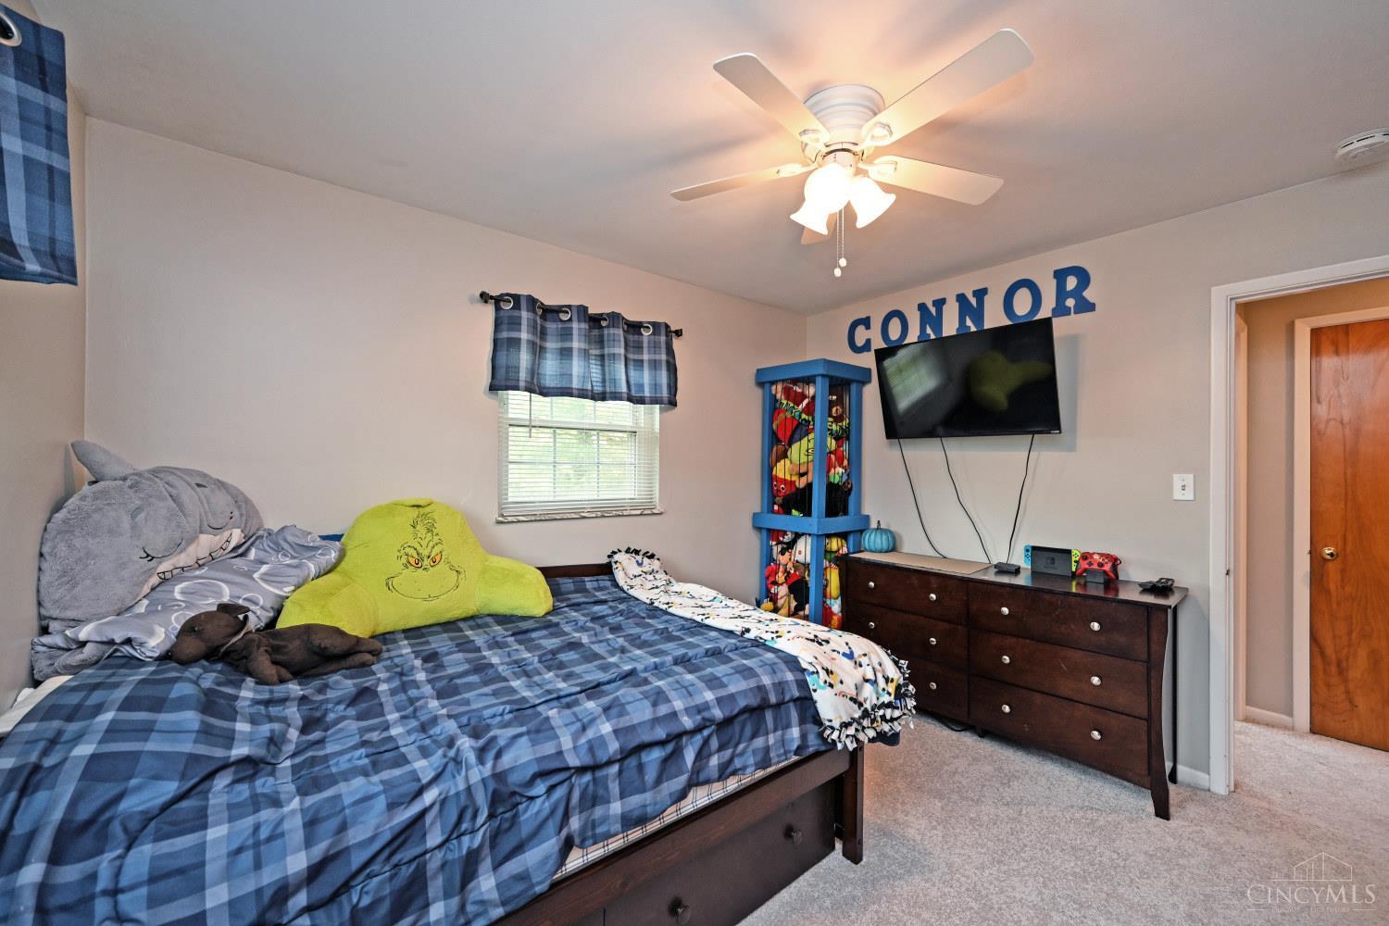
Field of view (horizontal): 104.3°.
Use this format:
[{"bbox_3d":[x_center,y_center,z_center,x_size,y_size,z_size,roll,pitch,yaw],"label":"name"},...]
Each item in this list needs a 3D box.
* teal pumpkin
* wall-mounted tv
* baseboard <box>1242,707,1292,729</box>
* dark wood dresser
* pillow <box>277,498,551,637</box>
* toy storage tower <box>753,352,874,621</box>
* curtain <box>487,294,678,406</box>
[{"bbox_3d":[1.061,0.447,3.105,0.190,0.180,0.190,1,0,-38],"label":"teal pumpkin"},{"bbox_3d":[1.400,-0.402,2.835,0.065,0.525,0.910,-17,10,-38],"label":"wall-mounted tv"},{"bbox_3d":[3.028,1.351,2.849,0.015,0.068,0.180,1,0,-38],"label":"baseboard"},{"bbox_3d":[1.480,0.955,2.702,0.441,0.833,1.419,1,0,-43],"label":"dark wood dresser"},{"bbox_3d":[-1.032,0.363,2.047,0.860,0.450,0.420,1,0,-36],"label":"pillow"},{"bbox_3d":[0.778,0.383,3.487,0.497,1.974,0.497,1,0,-38],"label":"toy storage tower"},{"bbox_3d":[-0.518,-0.557,2.798,1.063,0.453,0.100,1,0,-38],"label":"curtain"}]

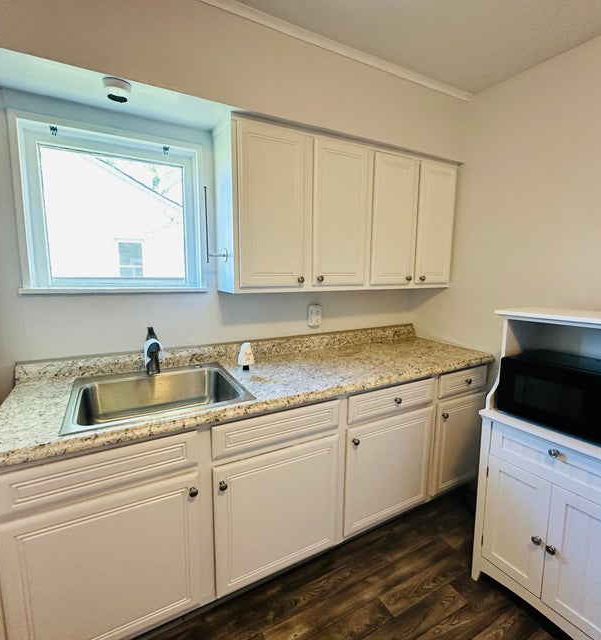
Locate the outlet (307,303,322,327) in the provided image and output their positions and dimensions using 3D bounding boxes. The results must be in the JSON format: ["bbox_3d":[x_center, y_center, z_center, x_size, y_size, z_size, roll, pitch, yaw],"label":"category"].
[{"bbox_3d":[0.096,-0.022,2.186,0.095,0.130,0.027,-4,10,-29],"label":"outlet"}]

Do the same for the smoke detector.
[{"bbox_3d":[-0.689,-0.868,1.302,0.097,0.042,0.097,-4,10,-29],"label":"smoke detector"}]

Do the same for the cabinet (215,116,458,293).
[{"bbox_3d":[0.292,-0.582,2.051,1.519,0.794,0.296,-4,10,-29],"label":"cabinet"}]

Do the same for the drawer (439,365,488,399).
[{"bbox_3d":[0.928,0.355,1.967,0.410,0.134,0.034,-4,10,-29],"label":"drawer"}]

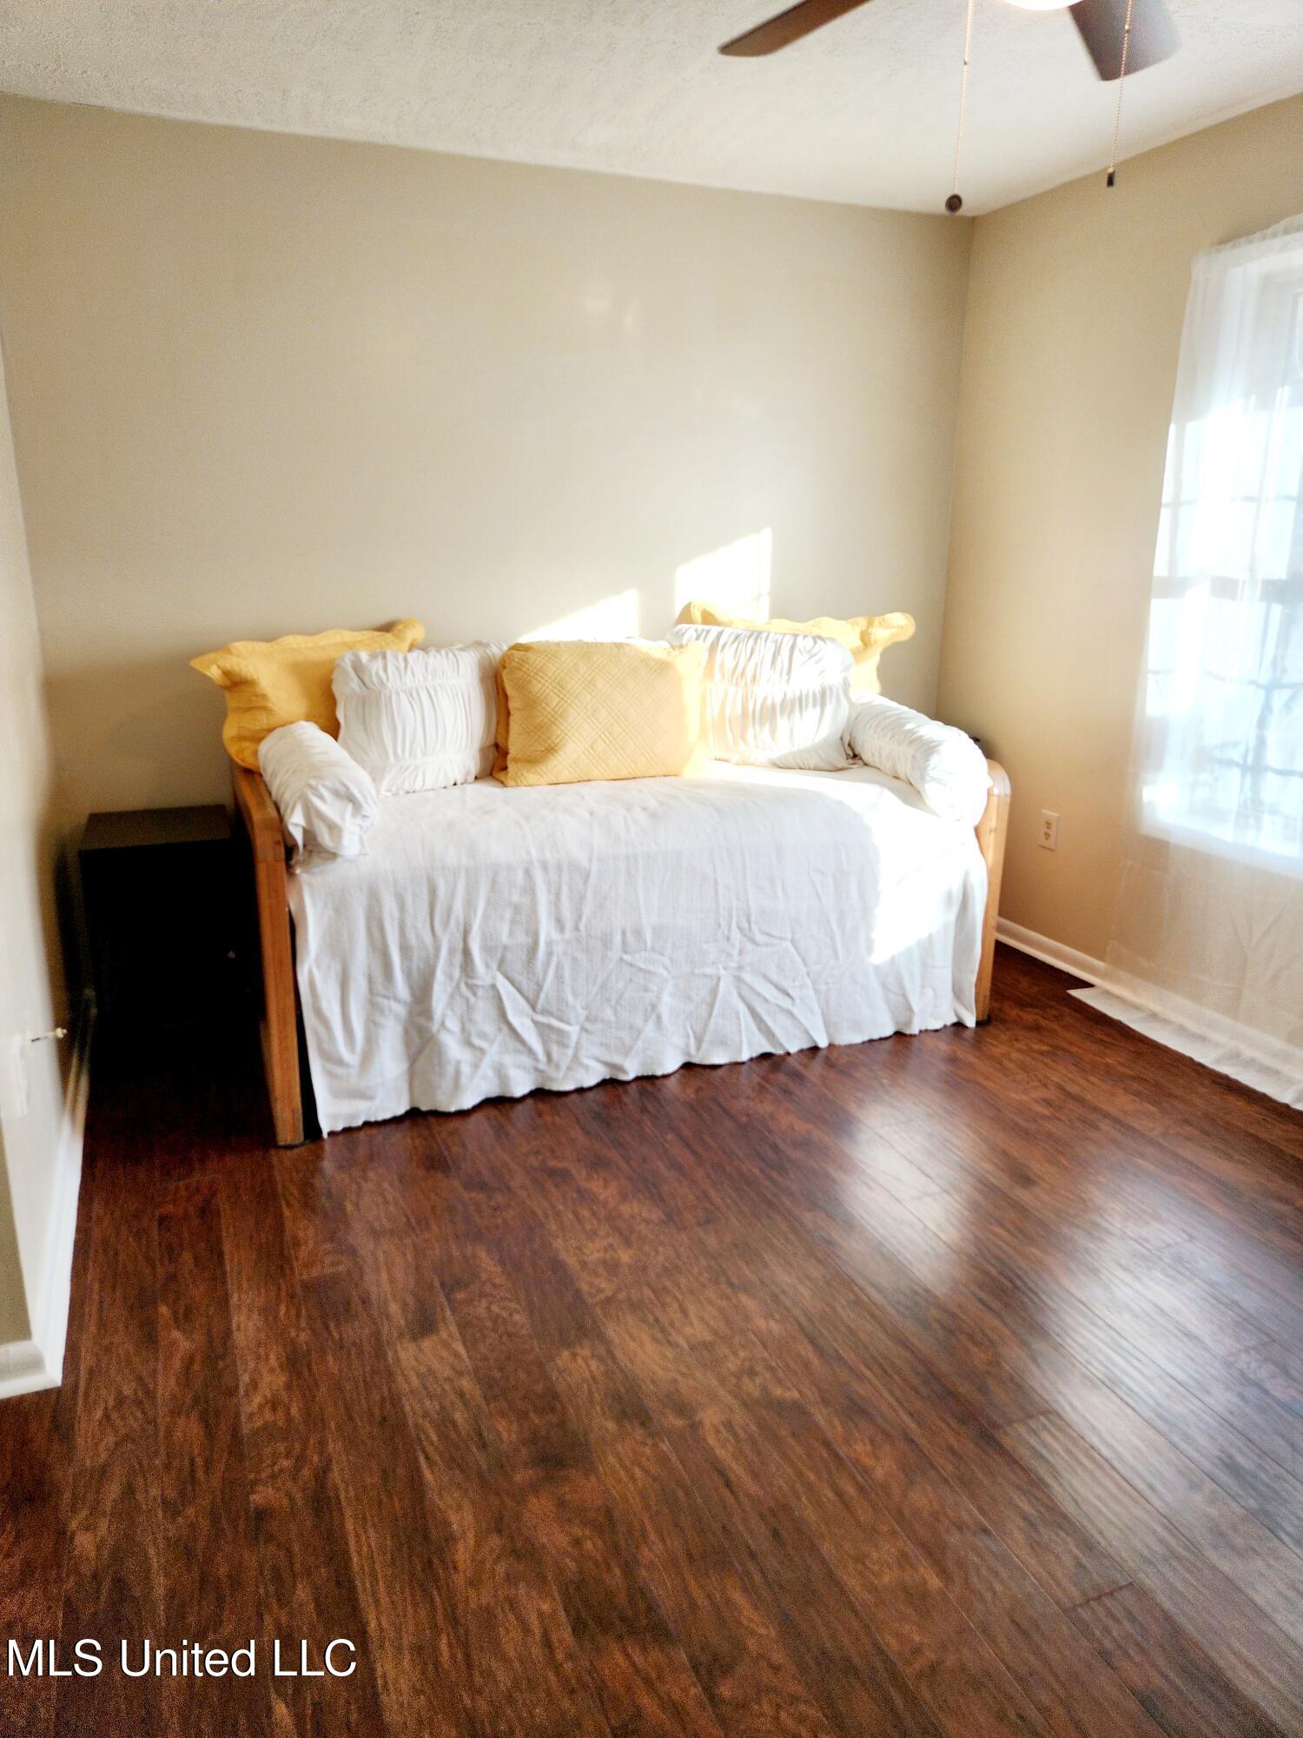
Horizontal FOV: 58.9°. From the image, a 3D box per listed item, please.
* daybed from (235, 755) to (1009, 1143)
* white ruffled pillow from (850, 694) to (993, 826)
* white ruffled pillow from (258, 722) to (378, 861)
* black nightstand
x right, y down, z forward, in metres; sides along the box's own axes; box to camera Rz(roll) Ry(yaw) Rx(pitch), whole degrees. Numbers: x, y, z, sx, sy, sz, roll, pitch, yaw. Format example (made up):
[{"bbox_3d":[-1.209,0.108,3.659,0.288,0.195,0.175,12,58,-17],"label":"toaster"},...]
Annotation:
[{"bbox_3d":[-0.120,0.039,3.426,2.038,0.793,1.045,-6,17,-21],"label":"daybed"},{"bbox_3d":[0.765,-0.336,3.412,0.214,0.242,0.524,-6,17,-21],"label":"white ruffled pillow"},{"bbox_3d":[-0.826,-0.209,2.841,0.215,0.228,0.566,-6,17,-21],"label":"white ruffled pillow"},{"bbox_3d":[-1.357,0.172,3.260,0.368,0.607,0.428,-6,17,-21],"label":"black nightstand"}]

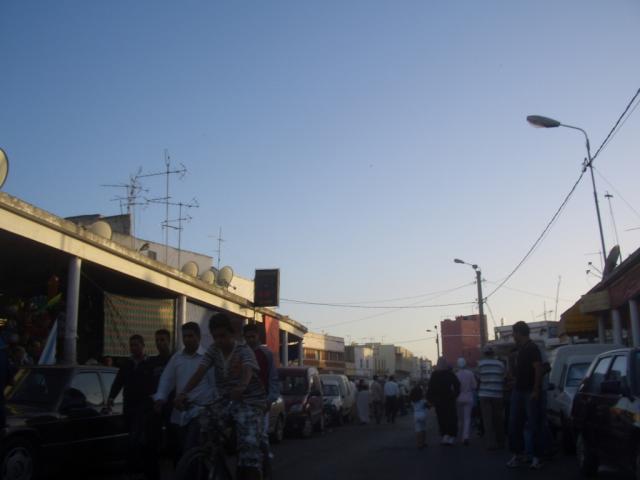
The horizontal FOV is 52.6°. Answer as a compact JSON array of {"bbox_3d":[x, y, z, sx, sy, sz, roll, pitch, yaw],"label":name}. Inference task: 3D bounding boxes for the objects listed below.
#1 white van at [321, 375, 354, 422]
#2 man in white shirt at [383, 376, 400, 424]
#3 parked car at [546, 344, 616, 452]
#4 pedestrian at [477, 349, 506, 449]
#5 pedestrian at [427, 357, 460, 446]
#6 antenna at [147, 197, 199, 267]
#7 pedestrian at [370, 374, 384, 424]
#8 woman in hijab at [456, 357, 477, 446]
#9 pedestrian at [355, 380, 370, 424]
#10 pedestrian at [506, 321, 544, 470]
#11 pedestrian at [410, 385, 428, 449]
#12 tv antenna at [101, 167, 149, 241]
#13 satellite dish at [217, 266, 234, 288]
[{"bbox_3d":[0.246,6.255,25.326,1.700,1.800,4.100,-3,-14,8],"label":"white van"},{"bbox_3d":[2.755,6.136,24.894,0.520,1.740,0.380,-3,-14,10],"label":"man in white shirt"},{"bbox_3d":[4.971,2.697,11.385,1.580,1.790,4.000,-4,-14,12],"label":"parked car"},{"bbox_3d":[2.928,2.700,11.136,0.500,1.710,0.340,-3,-14,10],"label":"pedestrian"},{"bbox_3d":[2.421,3.132,12.592,0.600,1.630,0.450,-3,-14,8],"label":"pedestrian"},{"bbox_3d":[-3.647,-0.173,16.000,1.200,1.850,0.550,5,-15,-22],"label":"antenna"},{"bbox_3d":[2.189,6.107,24.751,0.500,1.740,0.380,-3,-14,10],"label":"pedestrian"},{"bbox_3d":[2.761,3.048,12.235,0.470,1.610,0.380,-3,-14,8],"label":"woman in hijab"},{"bbox_3d":[1.583,6.066,24.192,0.500,1.580,0.420,-2,-14,6],"label":"pedestrian"},{"bbox_3d":[2.547,1.930,8.150,0.380,1.760,0.460,1,-14,-8],"label":"pedestrian"},{"bbox_3d":[1.805,3.218,11.804,0.380,1.100,0.320,-3,-14,8],"label":"pedestrian"},{"bbox_3d":[-5.136,-0.919,17.000,1.200,2.000,0.650,5,-15,-22],"label":"tv antenna"},{"bbox_3d":[-3.318,1.317,22.721,0.320,0.800,0.740,-12,-18,39],"label":"satellite dish"}]

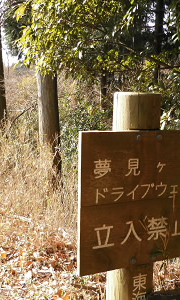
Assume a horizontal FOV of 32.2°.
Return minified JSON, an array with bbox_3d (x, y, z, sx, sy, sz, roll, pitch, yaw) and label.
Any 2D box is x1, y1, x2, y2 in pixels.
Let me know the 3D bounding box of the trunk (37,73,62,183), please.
[{"bbox_3d":[-0.644,-0.329,5.000,0.350,1.850,0.350,-3,9,-9],"label":"trunk"}]

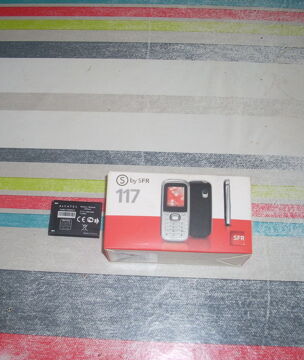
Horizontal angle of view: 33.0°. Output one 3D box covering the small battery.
[{"bbox_3d":[-0.074,0.039,0.504,0.050,0.005,0.035,3,71,1],"label":"small battery"}]

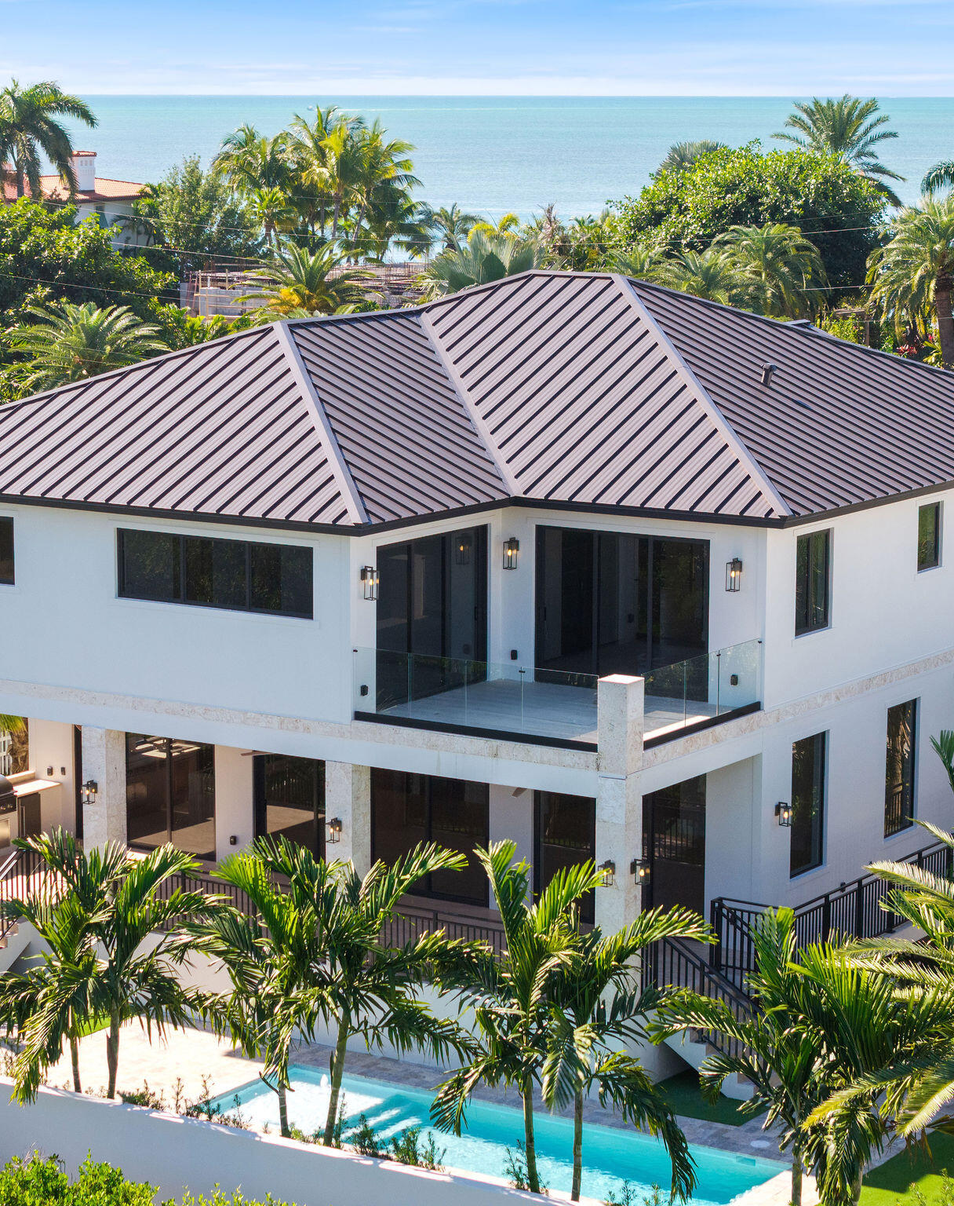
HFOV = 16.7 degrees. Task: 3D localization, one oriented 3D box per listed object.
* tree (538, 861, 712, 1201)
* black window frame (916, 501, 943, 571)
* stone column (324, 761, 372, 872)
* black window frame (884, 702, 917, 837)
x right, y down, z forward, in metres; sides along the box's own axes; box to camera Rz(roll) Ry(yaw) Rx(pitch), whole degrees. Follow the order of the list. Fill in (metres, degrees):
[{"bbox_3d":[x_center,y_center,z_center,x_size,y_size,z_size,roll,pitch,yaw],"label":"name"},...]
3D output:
[{"bbox_3d":[1.794,5.386,39.812,2.138,4.592,2.138,0,9,0],"label":"tree"},{"bbox_3d":[7.424,-1.112,53.897,0.120,1.076,0.920,6,11,33],"label":"black window frame"},{"bbox_3d":[-1.946,3.902,49.196,0.488,3.123,0.488,6,11,33],"label":"stone column"},{"bbox_3d":[6.871,2.708,53.313,0.120,2.177,1.231,6,11,33],"label":"black window frame"}]

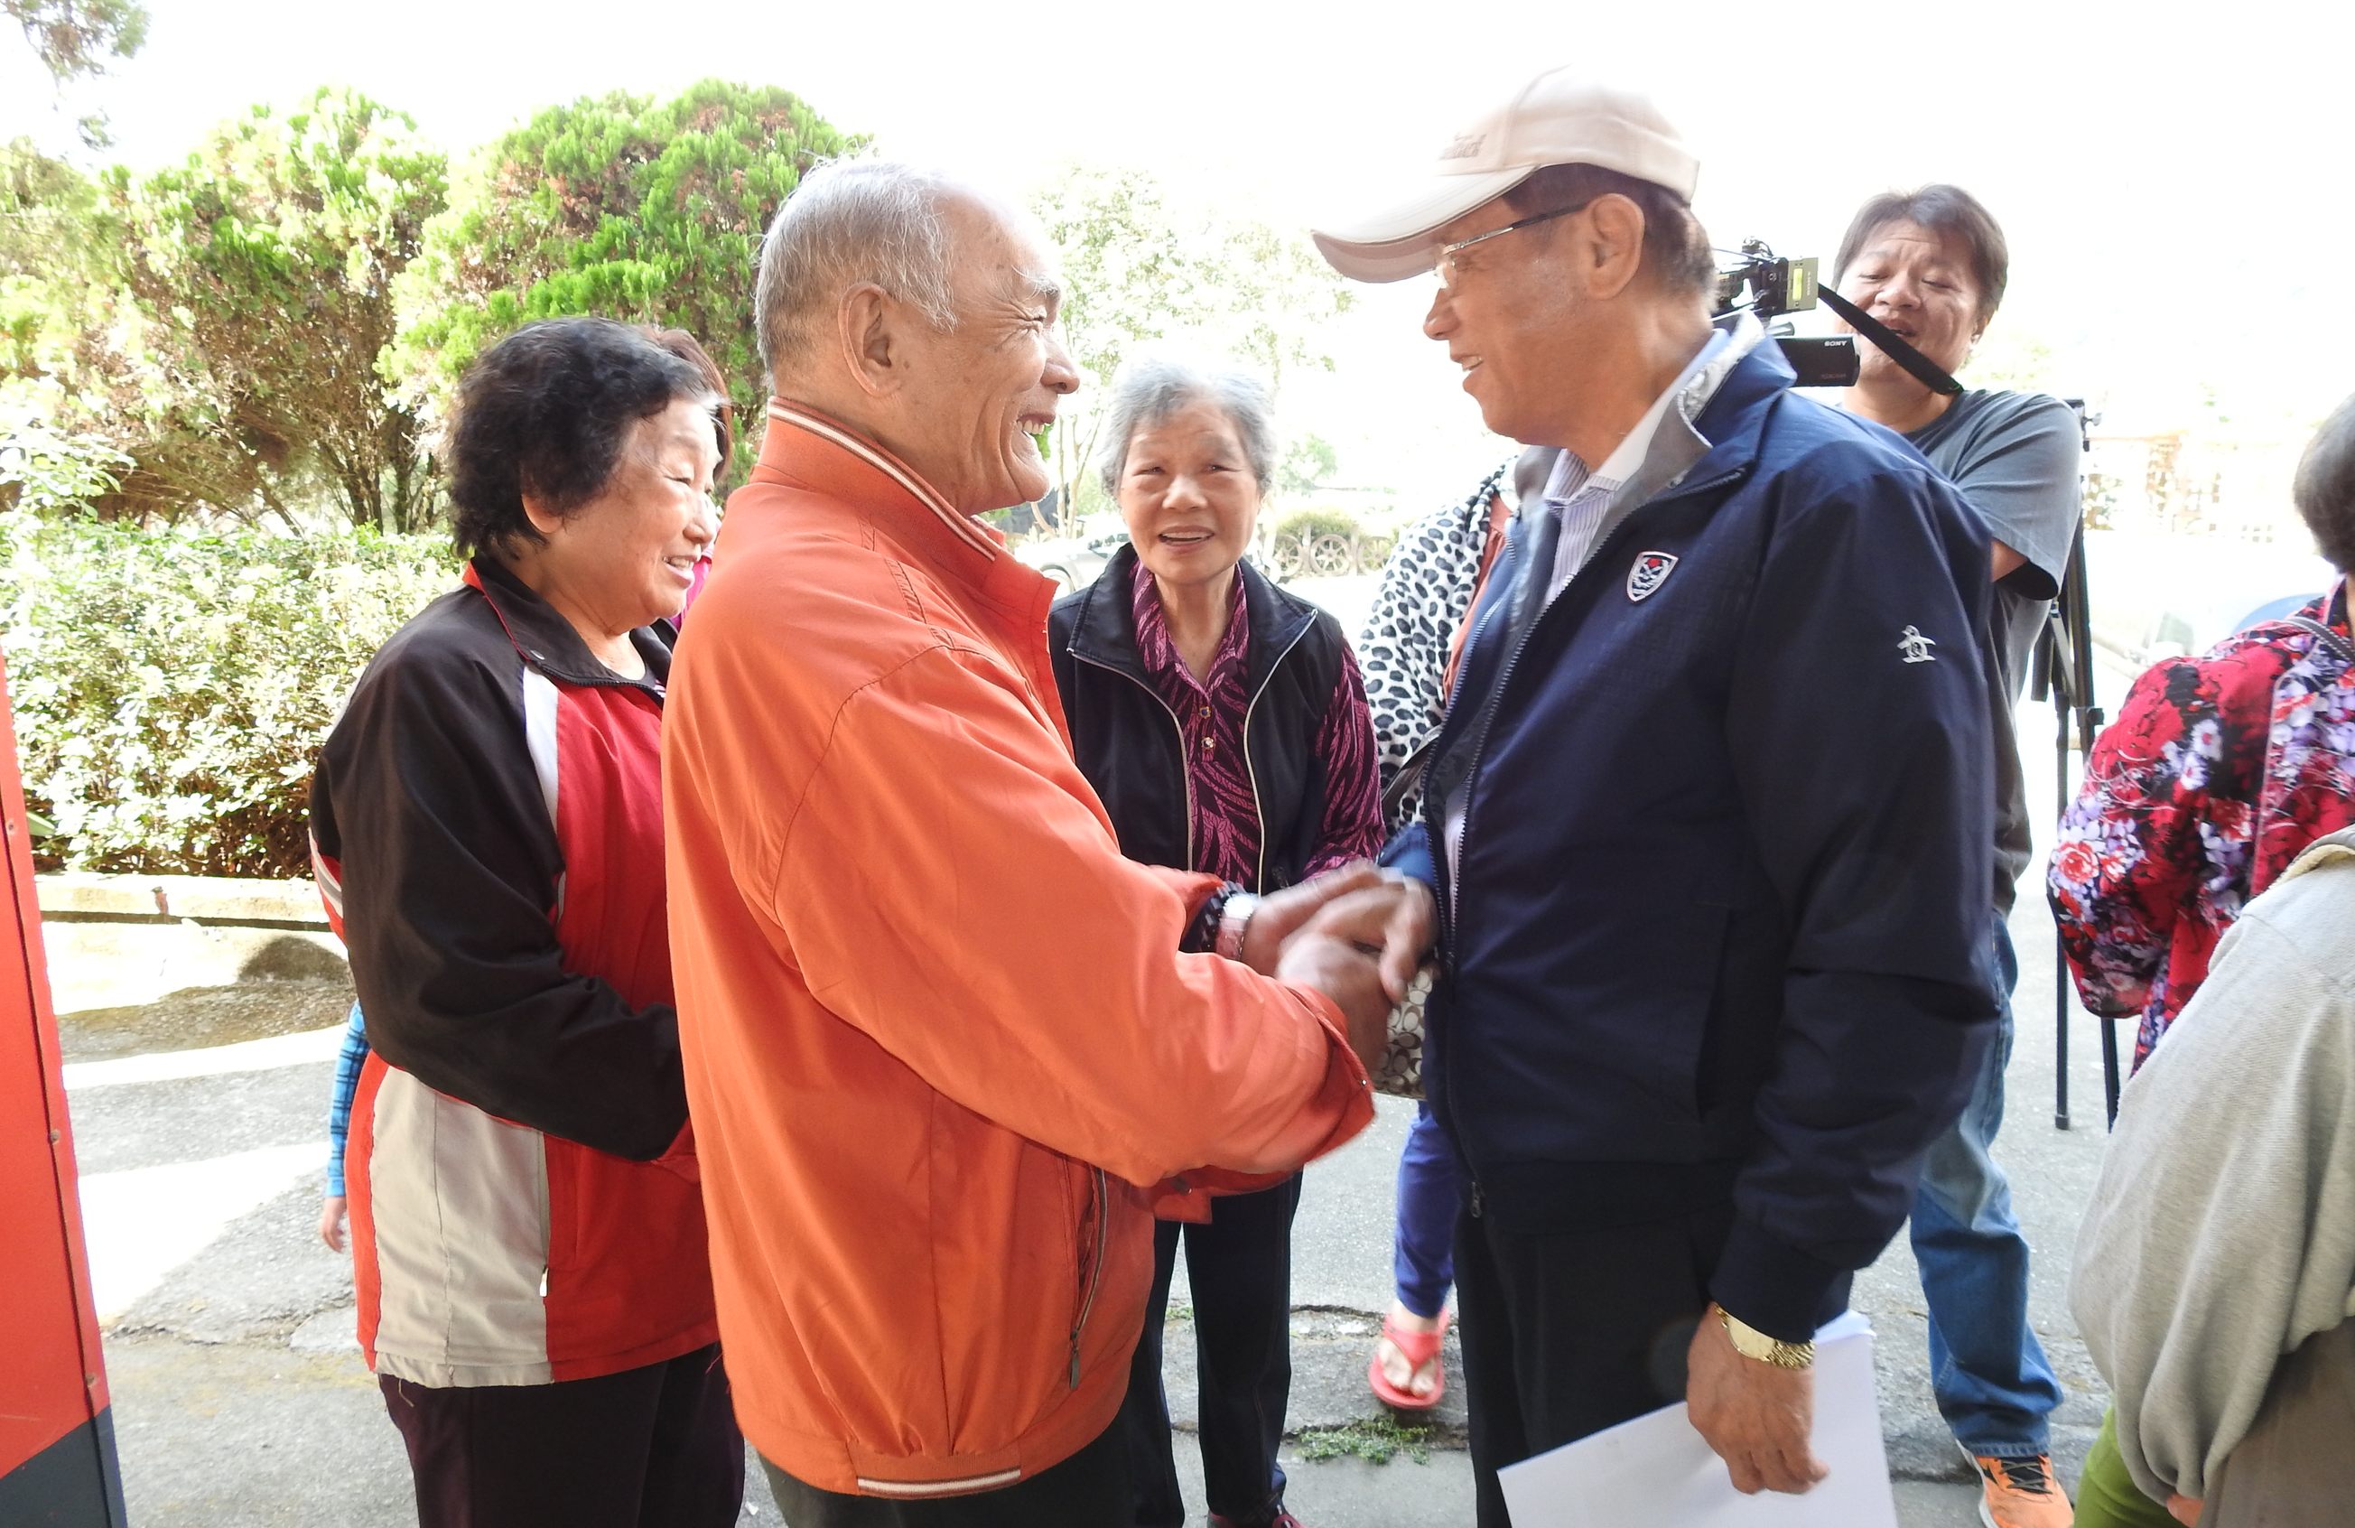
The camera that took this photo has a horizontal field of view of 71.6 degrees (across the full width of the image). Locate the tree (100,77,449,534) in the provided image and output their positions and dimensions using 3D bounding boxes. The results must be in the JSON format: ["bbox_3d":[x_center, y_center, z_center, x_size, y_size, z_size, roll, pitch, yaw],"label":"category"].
[{"bbox_3d":[-4.020,-1.631,7.527,1.850,2.900,1.850,0,11,0],"label":"tree"}]

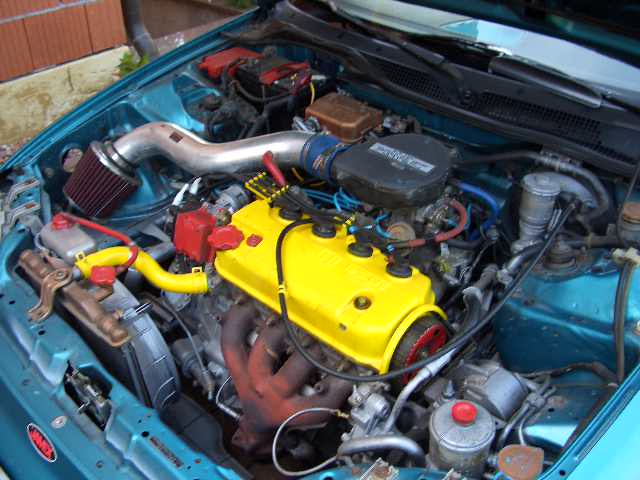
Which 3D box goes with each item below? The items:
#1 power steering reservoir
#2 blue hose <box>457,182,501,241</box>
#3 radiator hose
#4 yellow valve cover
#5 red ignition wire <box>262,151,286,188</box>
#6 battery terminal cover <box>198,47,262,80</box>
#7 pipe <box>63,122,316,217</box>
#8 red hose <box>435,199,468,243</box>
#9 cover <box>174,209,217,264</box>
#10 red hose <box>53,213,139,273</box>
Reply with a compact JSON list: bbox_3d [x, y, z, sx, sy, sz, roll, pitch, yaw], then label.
[{"bbox_3d":[0.179,0.271,0.847,0.082,0.118,0.082,2,32,-1],"label":"power steering reservoir"},{"bbox_3d":[0.340,-0.062,1.370,0.090,0.085,0.065,27,39,34],"label":"blue hose"},{"bbox_3d":[-0.330,0.056,1.195,0.250,0.075,0.070,1,32,-2],"label":"radiator hose"},{"bbox_3d":[0.015,0.063,1.127,0.415,0.095,0.180,27,39,34],"label":"yellow valve cover"},{"bbox_3d":[-0.090,-0.144,1.310,0.018,0.018,0.080,-18,72,-38],"label":"red ignition wire"},{"bbox_3d":[-0.268,-0.529,1.940,0.120,0.060,0.170,27,39,34],"label":"battery terminal cover"},{"bbox_3d":[-0.284,-0.150,1.420,0.540,0.150,0.190,1,32,-4],"label":"pipe"},{"bbox_3d":[0.245,-0.035,1.232,0.062,0.055,0.090,27,40,35],"label":"red hose"},{"bbox_3d":[-0.236,-0.007,1.215,0.078,0.078,0.055,27,39,34],"label":"cover"},{"bbox_3d":[-0.421,0.003,1.215,0.200,0.060,0.065,27,39,34],"label":"red hose"}]

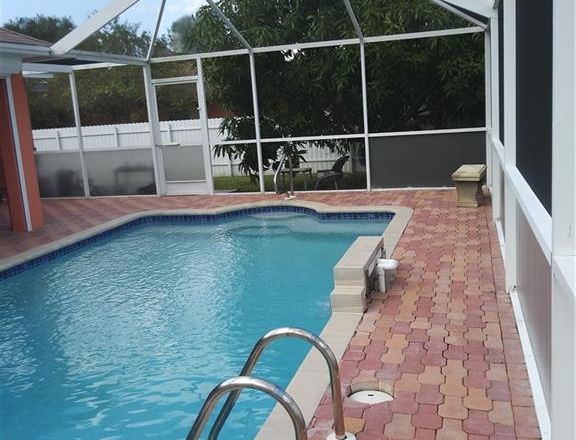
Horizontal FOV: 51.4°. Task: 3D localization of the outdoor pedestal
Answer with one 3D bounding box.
[{"bbox_3d":[2.636,-0.489,8.647,0.370,0.435,1.260,0,11,22],"label":"outdoor pedestal"}]

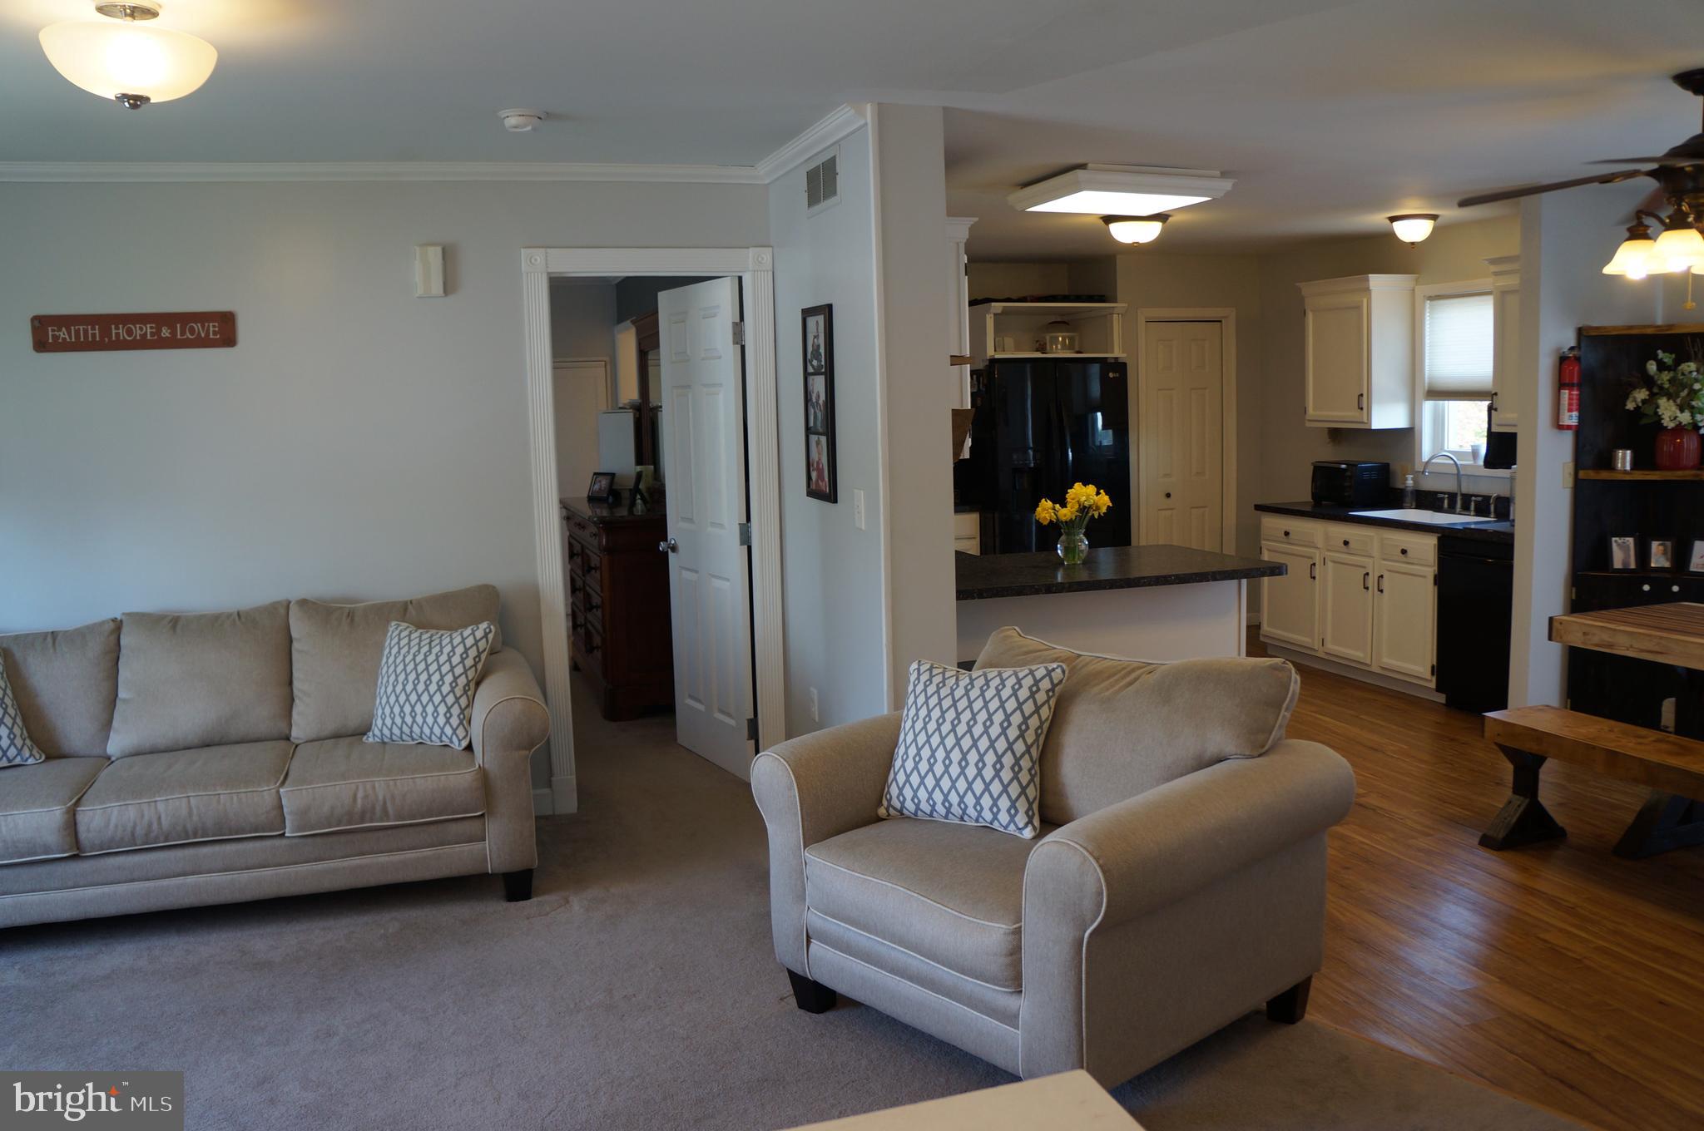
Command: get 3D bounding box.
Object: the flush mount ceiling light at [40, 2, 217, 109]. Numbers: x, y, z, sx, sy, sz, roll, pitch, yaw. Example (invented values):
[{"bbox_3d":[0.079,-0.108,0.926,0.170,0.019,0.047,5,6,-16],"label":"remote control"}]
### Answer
[{"bbox_3d":[-1.547,-1.096,2.742,0.334,0.215,0.334,-4,7,-17],"label":"flush mount ceiling light"}]

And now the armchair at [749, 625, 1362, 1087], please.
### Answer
[{"bbox_3d":[0.481,0.676,3.214,0.950,0.890,1.155,-8,10,-39],"label":"armchair"}]

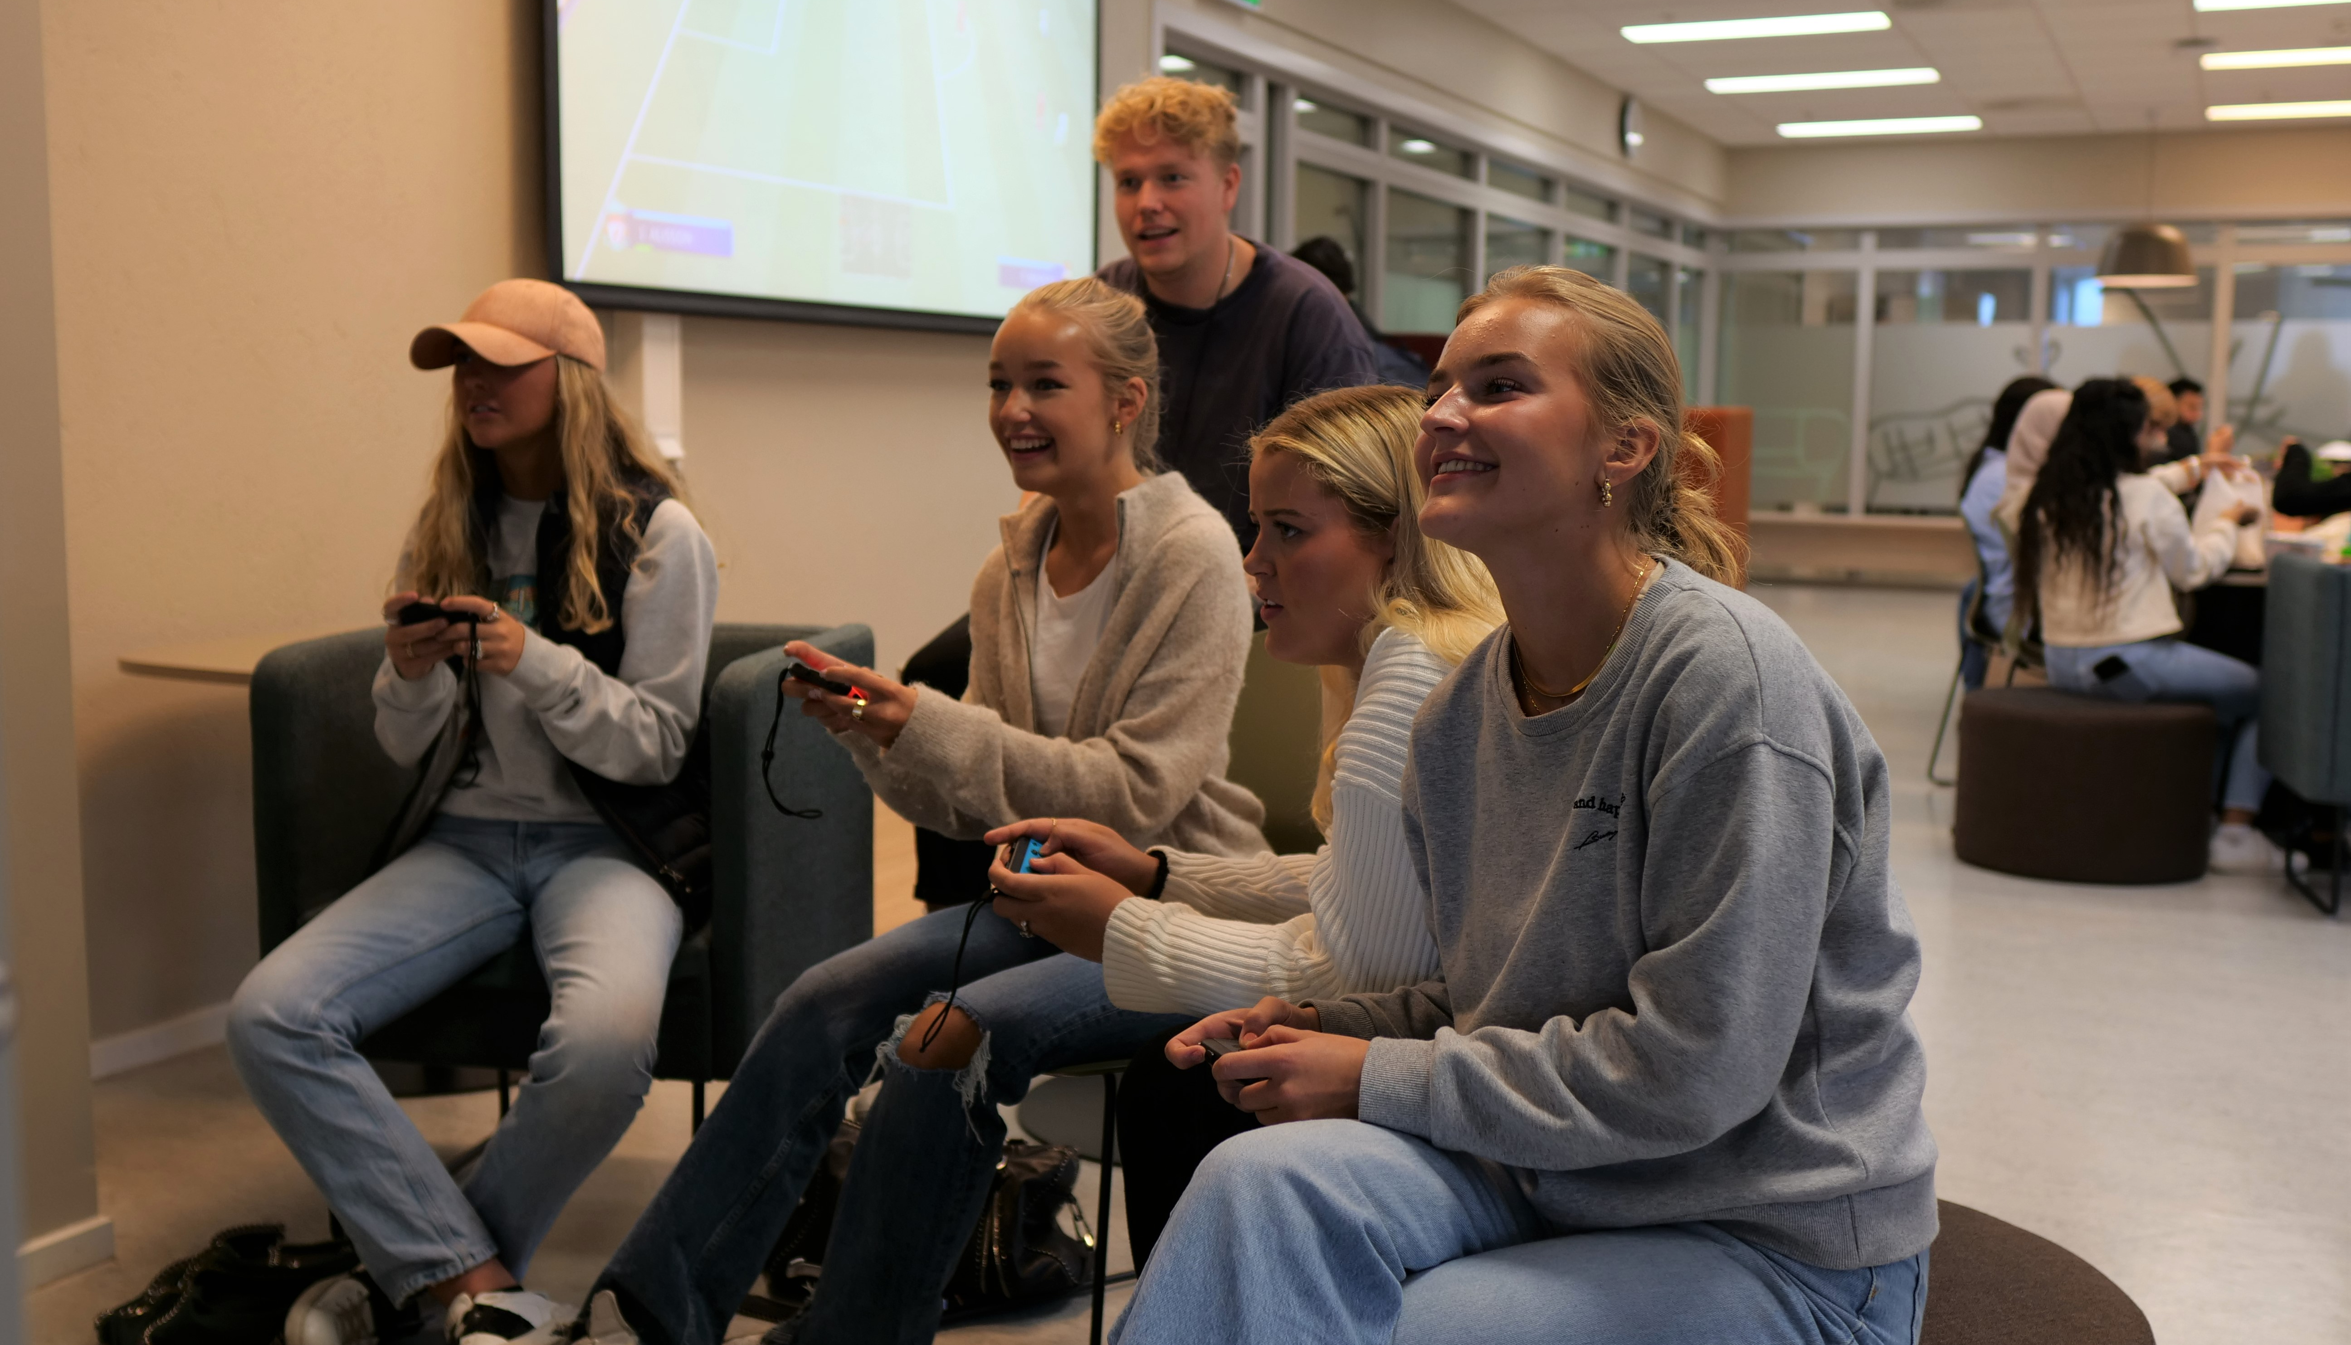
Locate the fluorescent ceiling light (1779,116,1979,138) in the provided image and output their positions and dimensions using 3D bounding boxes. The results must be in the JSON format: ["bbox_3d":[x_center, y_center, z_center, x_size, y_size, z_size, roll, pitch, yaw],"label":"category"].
[{"bbox_3d":[4.256,-3.315,13.185,1.180,0.050,0.300,4,8,26],"label":"fluorescent ceiling light"}]

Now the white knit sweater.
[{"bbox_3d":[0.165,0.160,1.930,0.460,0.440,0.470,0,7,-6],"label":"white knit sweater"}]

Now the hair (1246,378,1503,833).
[{"bbox_3d":[0.183,-0.060,1.940,0.230,0.390,0.230,1,7,-3],"label":"hair"}]

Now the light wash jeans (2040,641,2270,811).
[{"bbox_3d":[2.640,0.135,5.820,0.570,0.460,0.390,-2,8,-25],"label":"light wash jeans"}]

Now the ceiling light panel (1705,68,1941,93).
[{"bbox_3d":[3.392,-3.113,11.437,1.180,0.050,0.300,4,8,26],"label":"ceiling light panel"}]

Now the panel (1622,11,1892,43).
[{"bbox_3d":[2.631,-2.934,9.878,1.180,0.050,0.300,4,8,26],"label":"panel"}]

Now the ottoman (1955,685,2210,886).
[{"bbox_3d":[2.370,0.286,5.689,0.595,0.415,0.595,4,8,26],"label":"ottoman"}]

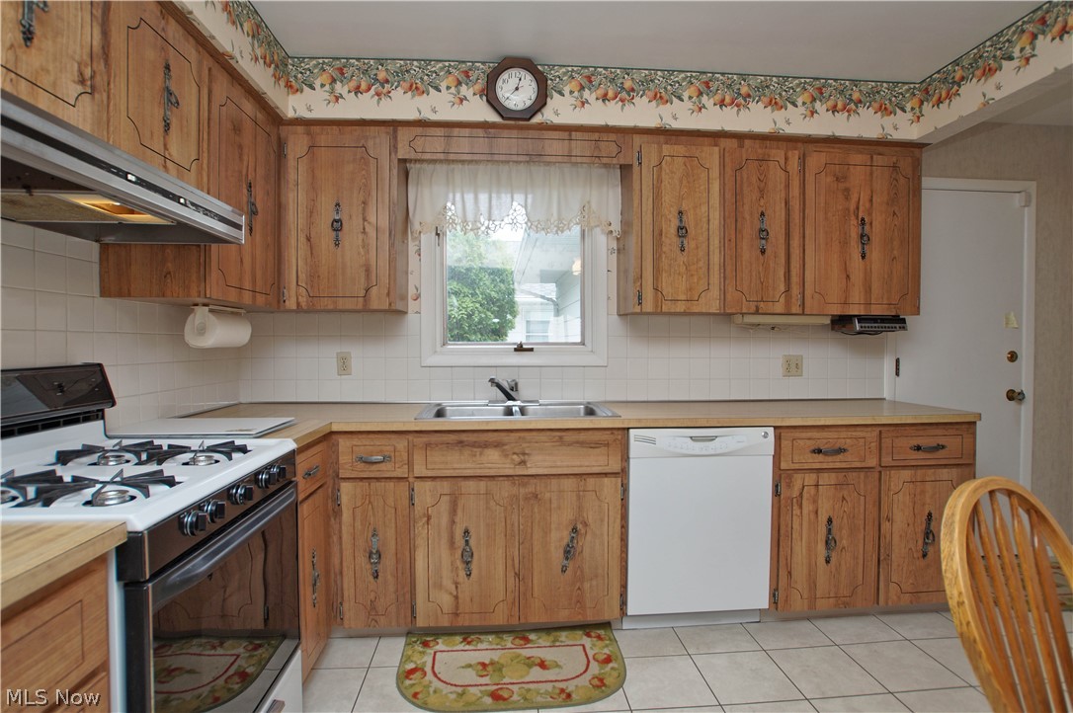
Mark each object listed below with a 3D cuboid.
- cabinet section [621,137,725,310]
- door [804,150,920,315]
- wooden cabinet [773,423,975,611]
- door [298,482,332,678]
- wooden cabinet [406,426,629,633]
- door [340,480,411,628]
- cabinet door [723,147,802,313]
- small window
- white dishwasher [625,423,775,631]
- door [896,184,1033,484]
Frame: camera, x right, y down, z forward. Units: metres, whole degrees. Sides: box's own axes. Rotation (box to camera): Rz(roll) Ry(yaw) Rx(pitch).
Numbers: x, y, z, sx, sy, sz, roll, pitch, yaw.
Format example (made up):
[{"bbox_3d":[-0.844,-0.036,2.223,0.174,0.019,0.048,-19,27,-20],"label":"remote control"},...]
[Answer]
[{"bbox_3d":[0.622,-0.575,2.272,0.404,0.760,0.309,0,1,-4],"label":"cabinet section"},{"bbox_3d":[1.566,-0.588,2.299,0.577,0.766,0.022,0,1,-5],"label":"door"},{"bbox_3d":[1.418,0.687,2.307,0.895,0.818,0.598,0,1,-5],"label":"wooden cabinet"},{"bbox_3d":[-0.781,0.764,1.667,0.021,0.602,0.275,0,1,-5],"label":"door"},{"bbox_3d":[-0.090,0.688,2.186,0.856,0.818,0.598,0,1,-5],"label":"wooden cabinet"},{"bbox_3d":[-0.621,0.773,1.853,0.255,0.569,0.025,0,1,-4],"label":"door"},{"bbox_3d":[1.025,-0.564,2.157,0.356,0.741,0.025,0,1,-4],"label":"cabinet door"},{"bbox_3d":[-0.104,-0.455,2.483,1.030,1.026,0.100,0,1,-5],"label":"small window"},{"bbox_3d":[0.650,0.707,2.241,0.608,0.849,0.598,0,1,-5],"label":"white dishwasher"},{"bbox_3d":[2.392,0.082,2.694,0.830,2.085,0.055,0,1,-5],"label":"door"}]

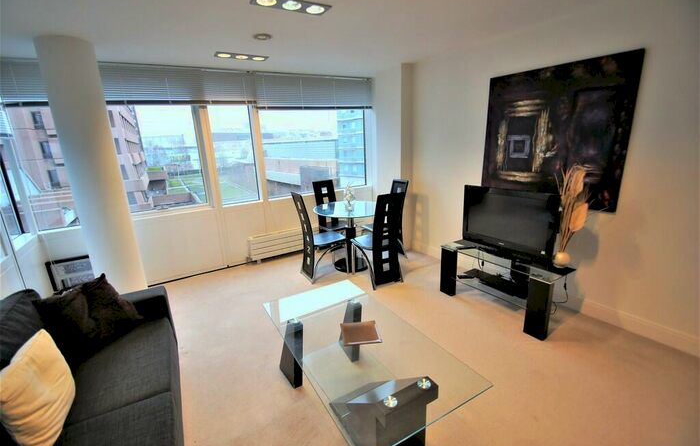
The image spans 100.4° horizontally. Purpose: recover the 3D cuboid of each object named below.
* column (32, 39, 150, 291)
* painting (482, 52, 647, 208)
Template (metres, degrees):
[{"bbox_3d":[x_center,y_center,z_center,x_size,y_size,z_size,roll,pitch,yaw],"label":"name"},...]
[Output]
[{"bbox_3d":[-2.296,-0.325,2.688,0.367,2.390,0.367,-10,17,-29],"label":"column"},{"bbox_3d":[1.697,-0.738,2.533,0.042,1.129,1.101,-12,18,-32],"label":"painting"}]

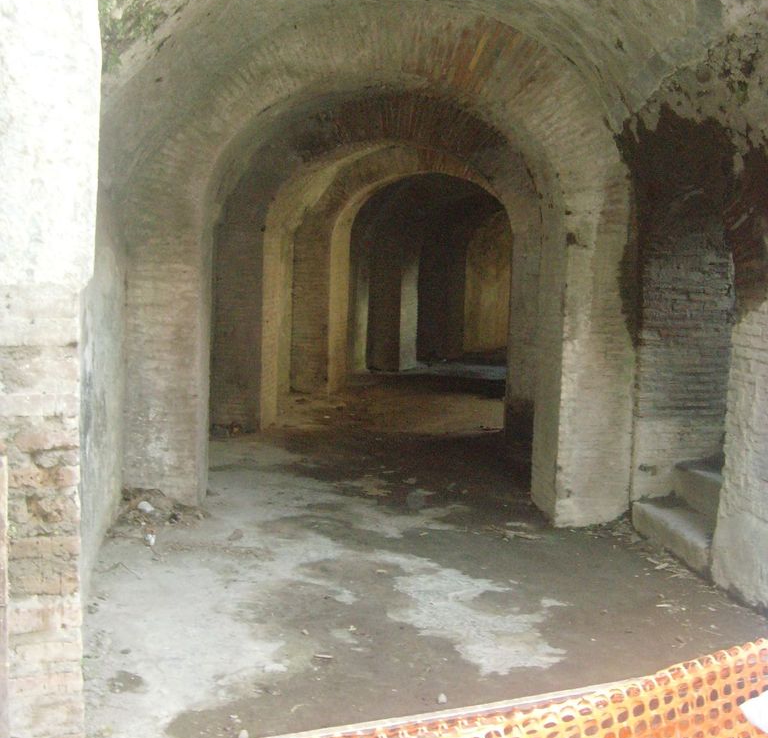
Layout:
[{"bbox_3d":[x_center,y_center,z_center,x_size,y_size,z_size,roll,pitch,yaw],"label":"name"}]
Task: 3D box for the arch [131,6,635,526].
[{"bbox_3d":[-0.007,-0.639,7.396,3.106,3.129,0.700,2,5,-2],"label":"arch"}]

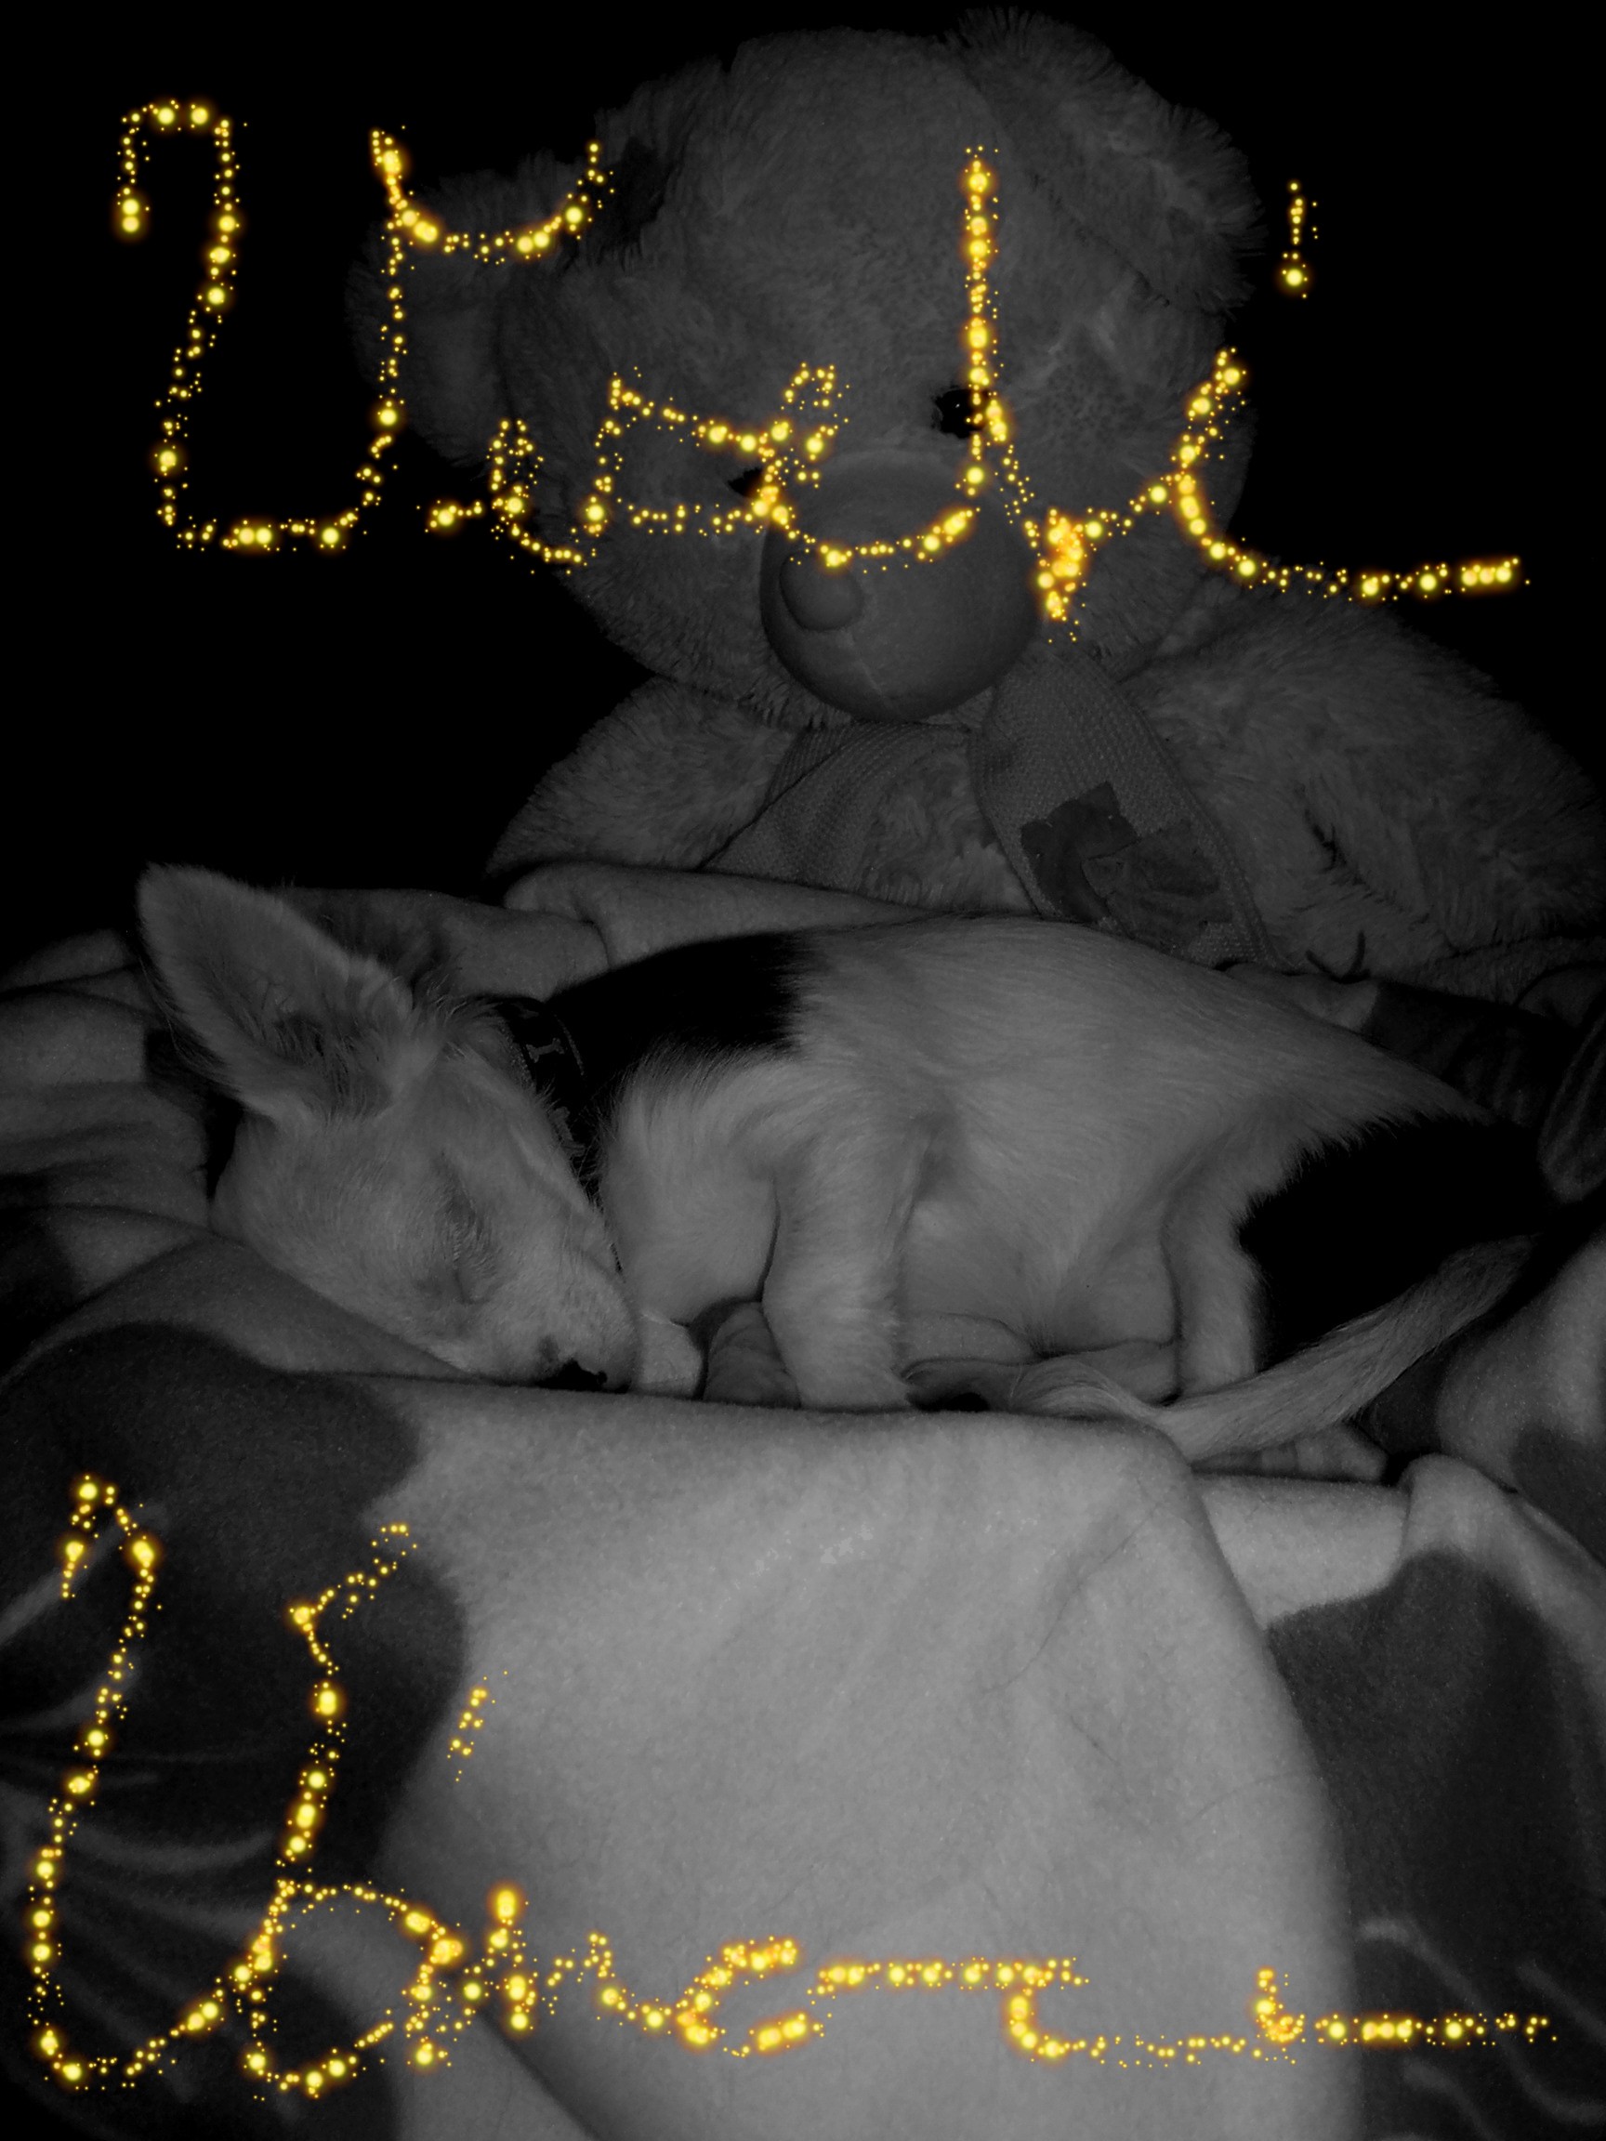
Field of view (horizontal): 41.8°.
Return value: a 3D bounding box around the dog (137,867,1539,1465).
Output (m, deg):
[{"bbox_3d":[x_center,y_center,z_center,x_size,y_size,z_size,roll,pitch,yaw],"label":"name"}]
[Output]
[{"bbox_3d":[0.011,0.030,0.715,0.450,0.160,0.210,1,20,3],"label":"dog"}]

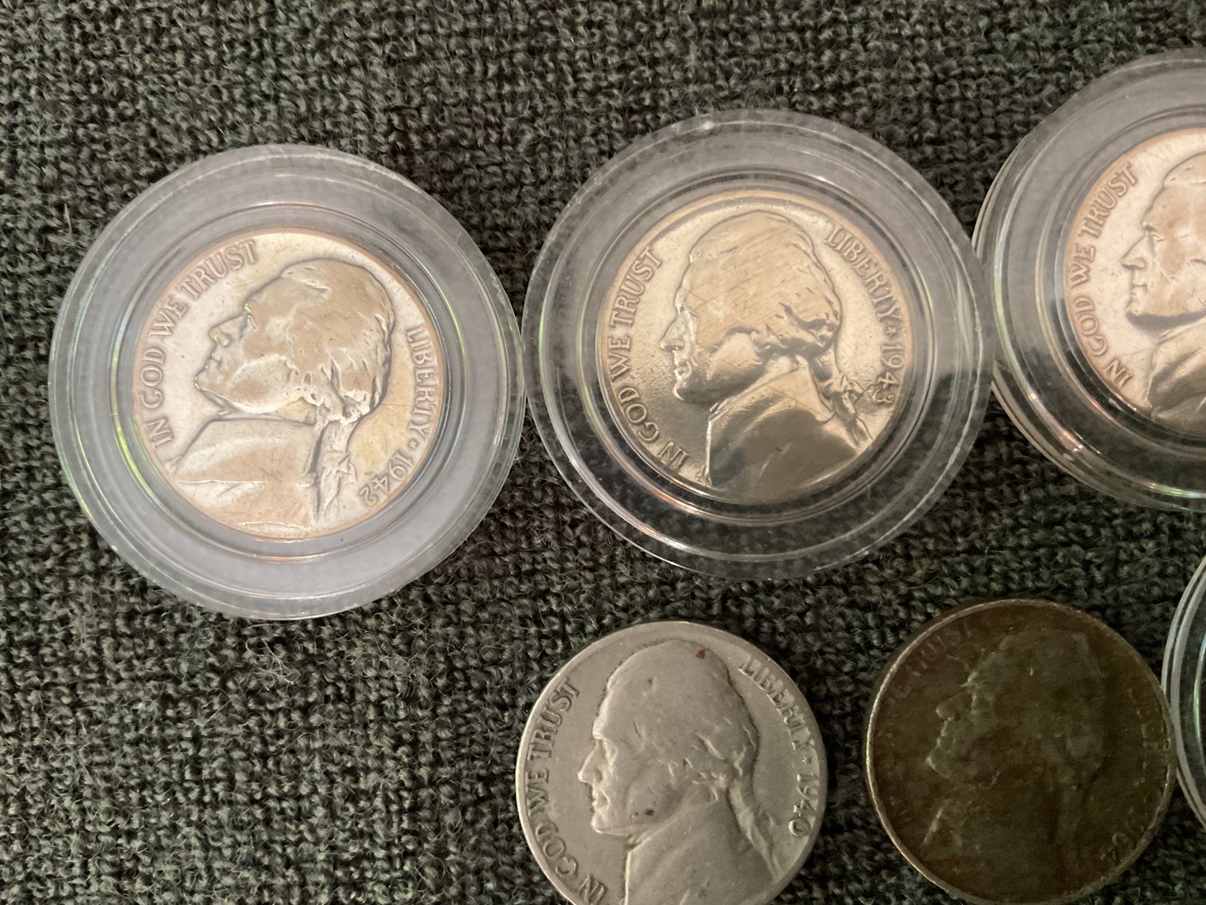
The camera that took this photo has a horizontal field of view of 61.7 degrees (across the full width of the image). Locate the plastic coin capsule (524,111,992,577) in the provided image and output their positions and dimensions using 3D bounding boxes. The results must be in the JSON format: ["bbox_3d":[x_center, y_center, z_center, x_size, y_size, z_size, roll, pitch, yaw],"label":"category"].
[{"bbox_3d":[0.010,-0.007,0.070,0.032,0.005,0.032,0,87,0],"label":"plastic coin capsule"}]

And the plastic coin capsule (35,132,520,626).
[{"bbox_3d":[-0.022,-0.005,0.070,0.032,0.005,0.032,0,87,0],"label":"plastic coin capsule"}]

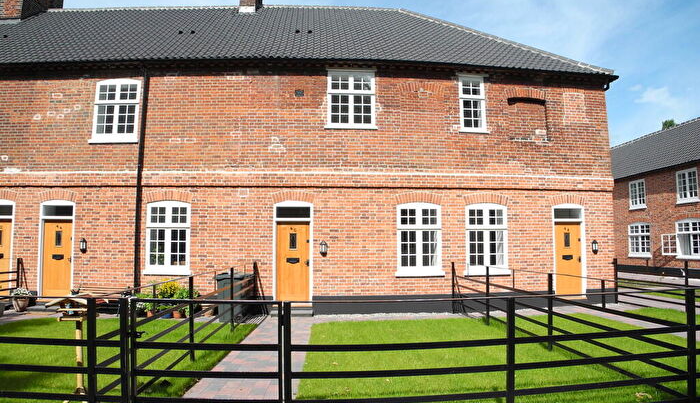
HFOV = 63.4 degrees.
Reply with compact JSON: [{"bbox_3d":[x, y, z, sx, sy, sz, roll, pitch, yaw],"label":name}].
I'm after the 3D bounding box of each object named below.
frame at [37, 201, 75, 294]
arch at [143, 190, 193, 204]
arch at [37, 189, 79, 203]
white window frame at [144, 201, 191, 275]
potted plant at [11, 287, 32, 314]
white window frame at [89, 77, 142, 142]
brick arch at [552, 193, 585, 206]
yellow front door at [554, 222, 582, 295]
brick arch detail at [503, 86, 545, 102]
[{"bbox_3d":[-6.865,1.134,13.243,0.934,2.415,0.160,0,-6,-3],"label":"frame"},{"bbox_3d":[-4.321,-0.101,13.498,1.147,0.329,0.130,0,-6,-3],"label":"arch"},{"bbox_3d":[-6.932,-0.119,13.487,0.920,0.311,0.110,0,-5,-3],"label":"arch"},{"bbox_3d":[-4.314,0.876,13.402,1.163,1.778,0.150,0,-6,-3],"label":"white window frame"},{"bbox_3d":[-7.495,2.251,12.909,0.430,0.553,0.430,0,-5,-3],"label":"potted plant"},{"bbox_3d":[-5.628,-2.166,13.573,1.218,1.584,0.130,0,-5,-3],"label":"white window frame"},{"bbox_3d":[5.403,-0.029,14.017,0.900,0.281,0.110,0,-5,-3],"label":"brick arch"},{"bbox_3d":[5.389,1.416,13.938,0.740,1.900,0.070,0,-5,-3],"label":"yellow front door"},{"bbox_3d":[4.381,-2.667,14.114,1.076,0.356,0.110,0,-5,-3],"label":"brick arch detail"}]

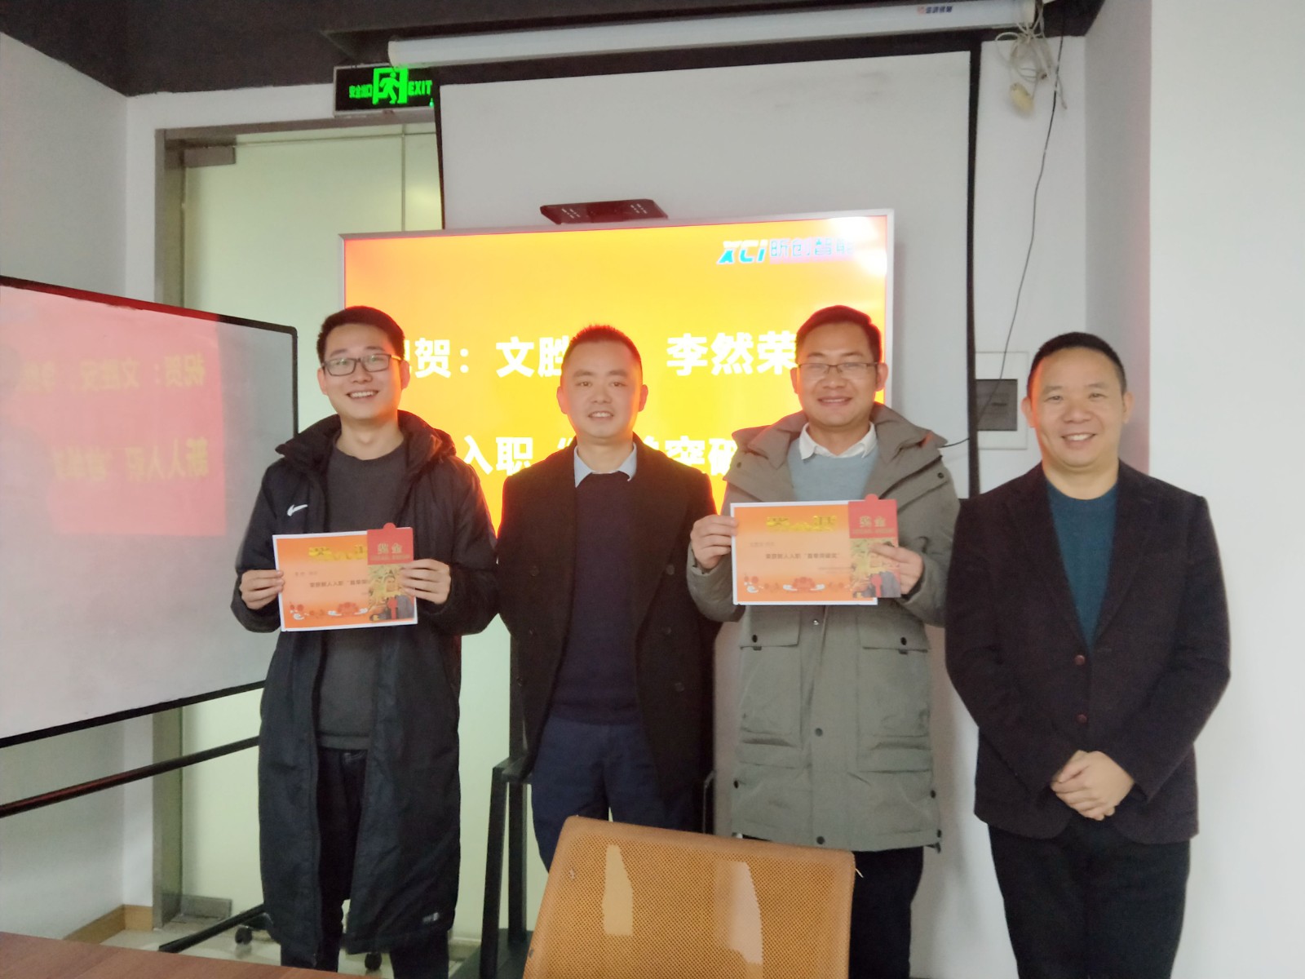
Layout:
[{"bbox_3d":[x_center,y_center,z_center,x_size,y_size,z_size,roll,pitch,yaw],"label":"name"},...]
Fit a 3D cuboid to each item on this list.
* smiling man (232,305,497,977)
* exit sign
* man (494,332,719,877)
[{"bbox_3d":[-0.602,0.490,1.980,0.560,1.750,0.430,0,0,-8],"label":"smiling man"},{"bbox_3d":[-0.769,-1.186,2.790,0.353,0.142,0.030,0,0,8],"label":"exit sign"},{"bbox_3d":[-0.100,0.500,2.080,0.500,1.720,0.320,0,0,-1],"label":"man"}]

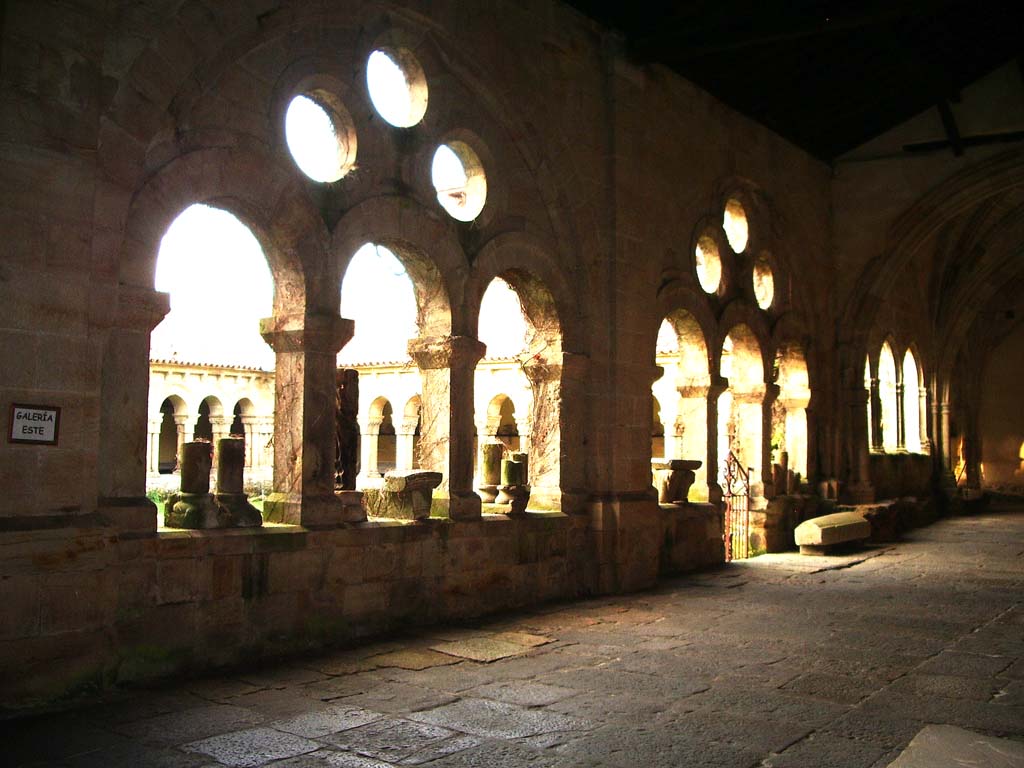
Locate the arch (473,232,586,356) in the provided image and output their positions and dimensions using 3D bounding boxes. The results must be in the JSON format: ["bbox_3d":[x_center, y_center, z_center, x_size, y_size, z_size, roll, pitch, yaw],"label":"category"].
[{"bbox_3d":[-0.013,-0.948,10.843,0.420,1.150,1.950,-3,-5,36],"label":"arch"}]

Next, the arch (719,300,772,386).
[{"bbox_3d":[3.191,-0.631,15.293,0.420,1.220,1.820,-3,-5,37],"label":"arch"}]

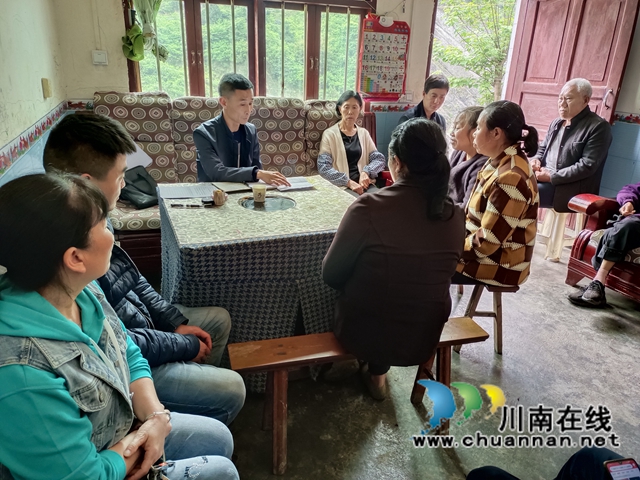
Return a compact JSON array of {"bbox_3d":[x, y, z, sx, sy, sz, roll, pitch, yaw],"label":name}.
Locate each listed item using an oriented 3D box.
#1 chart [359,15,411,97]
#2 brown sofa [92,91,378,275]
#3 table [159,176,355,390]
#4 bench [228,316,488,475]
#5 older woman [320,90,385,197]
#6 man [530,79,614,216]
[{"bbox_3d":[0.564,-1.596,4.093,0.493,0.641,0.025,-6,22,-22],"label":"chart"},{"bbox_3d":[-0.495,-0.474,3.499,2.268,1.161,0.810,-6,22,-22],"label":"brown sofa"},{"bbox_3d":[-0.276,0.140,2.476,0.999,0.709,1.080,-6,22,-21],"label":"table"},{"bbox_3d":[0.148,0.571,1.765,0.959,0.439,0.263,-6,22,-21],"label":"bench"},{"bbox_3d":[0.231,-0.502,3.579,0.520,1.202,0.760,-5,21,-19],"label":"older woman"},{"bbox_3d":[1.866,-0.516,3.605,0.780,1.350,0.560,-4,21,-18],"label":"man"}]

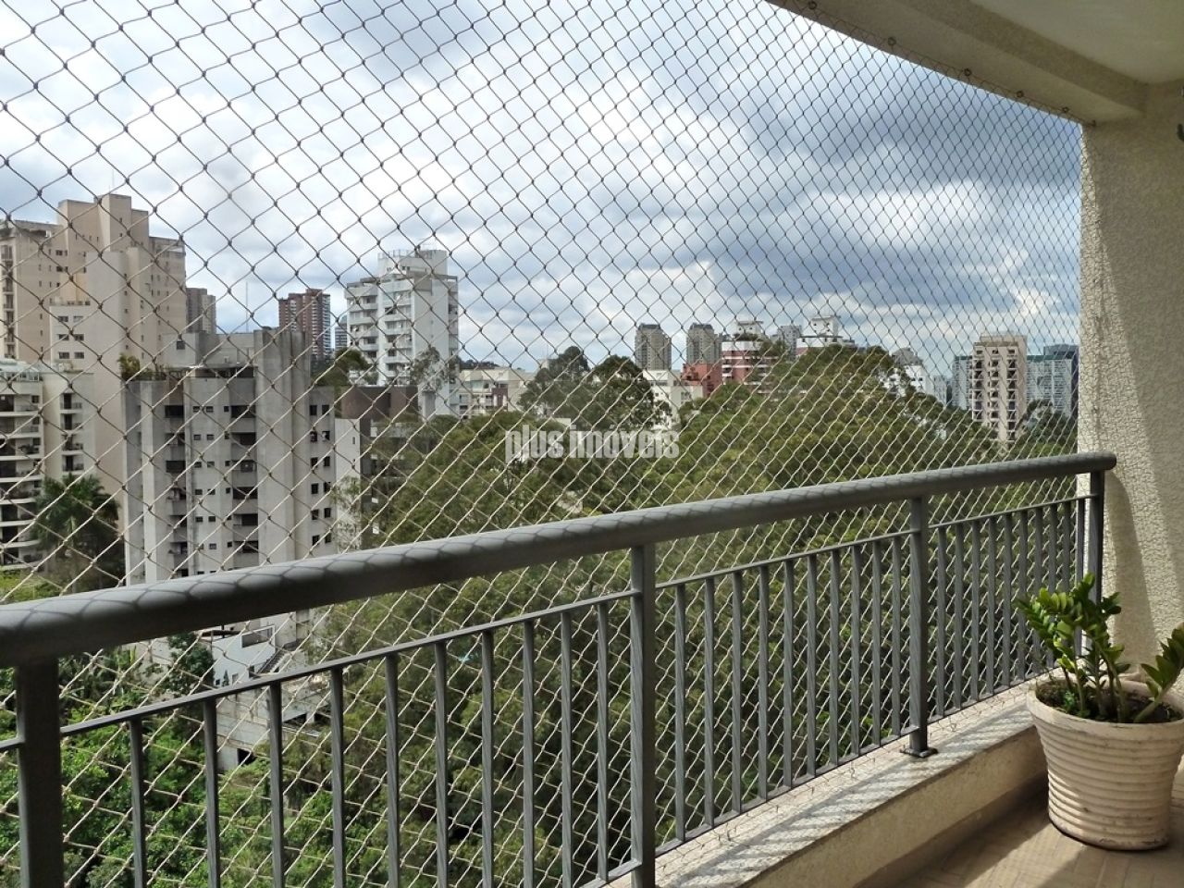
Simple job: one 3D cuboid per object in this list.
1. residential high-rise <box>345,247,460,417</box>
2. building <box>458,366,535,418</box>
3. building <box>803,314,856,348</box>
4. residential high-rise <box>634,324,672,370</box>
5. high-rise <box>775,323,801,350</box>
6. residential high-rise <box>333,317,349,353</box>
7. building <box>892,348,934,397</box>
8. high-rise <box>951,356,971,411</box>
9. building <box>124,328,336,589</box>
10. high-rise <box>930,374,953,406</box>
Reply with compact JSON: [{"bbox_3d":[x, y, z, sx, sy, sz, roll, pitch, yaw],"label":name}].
[{"bbox_3d":[-41.710,-23.120,204.150,23.500,39.100,13.000,2,4,42],"label":"residential high-rise"},{"bbox_3d":[-28.130,-13.520,274.000,17.000,17.000,16.000,0,2,19],"label":"building"},{"bbox_3d":[80.520,-26.480,317.120,17.000,34.210,17.000,1,3,25],"label":"building"},{"bbox_3d":[57.730,-74.090,880.000,34.000,78.000,30.000,0,2,4],"label":"residential high-rise"},{"bbox_3d":[164.860,-74.910,767.370,18.000,45.960,18.000,1,3,18],"label":"high-rise"},{"bbox_3d":[-237.430,-103.210,896.200,24.000,42.010,22.000,0,3,-6],"label":"residential high-rise"},{"bbox_3d":[102.780,-16.950,297.000,11.500,26.000,12.000,1,2,27],"label":"building"},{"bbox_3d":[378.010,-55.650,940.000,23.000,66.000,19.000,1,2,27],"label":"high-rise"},{"bbox_3d":[-40.350,4.110,104.500,20.800,32.500,17.000,-1,2,-20],"label":"building"},{"bbox_3d":[299.660,-42.790,798.880,18.000,31.960,16.000,1,3,20],"label":"high-rise"}]

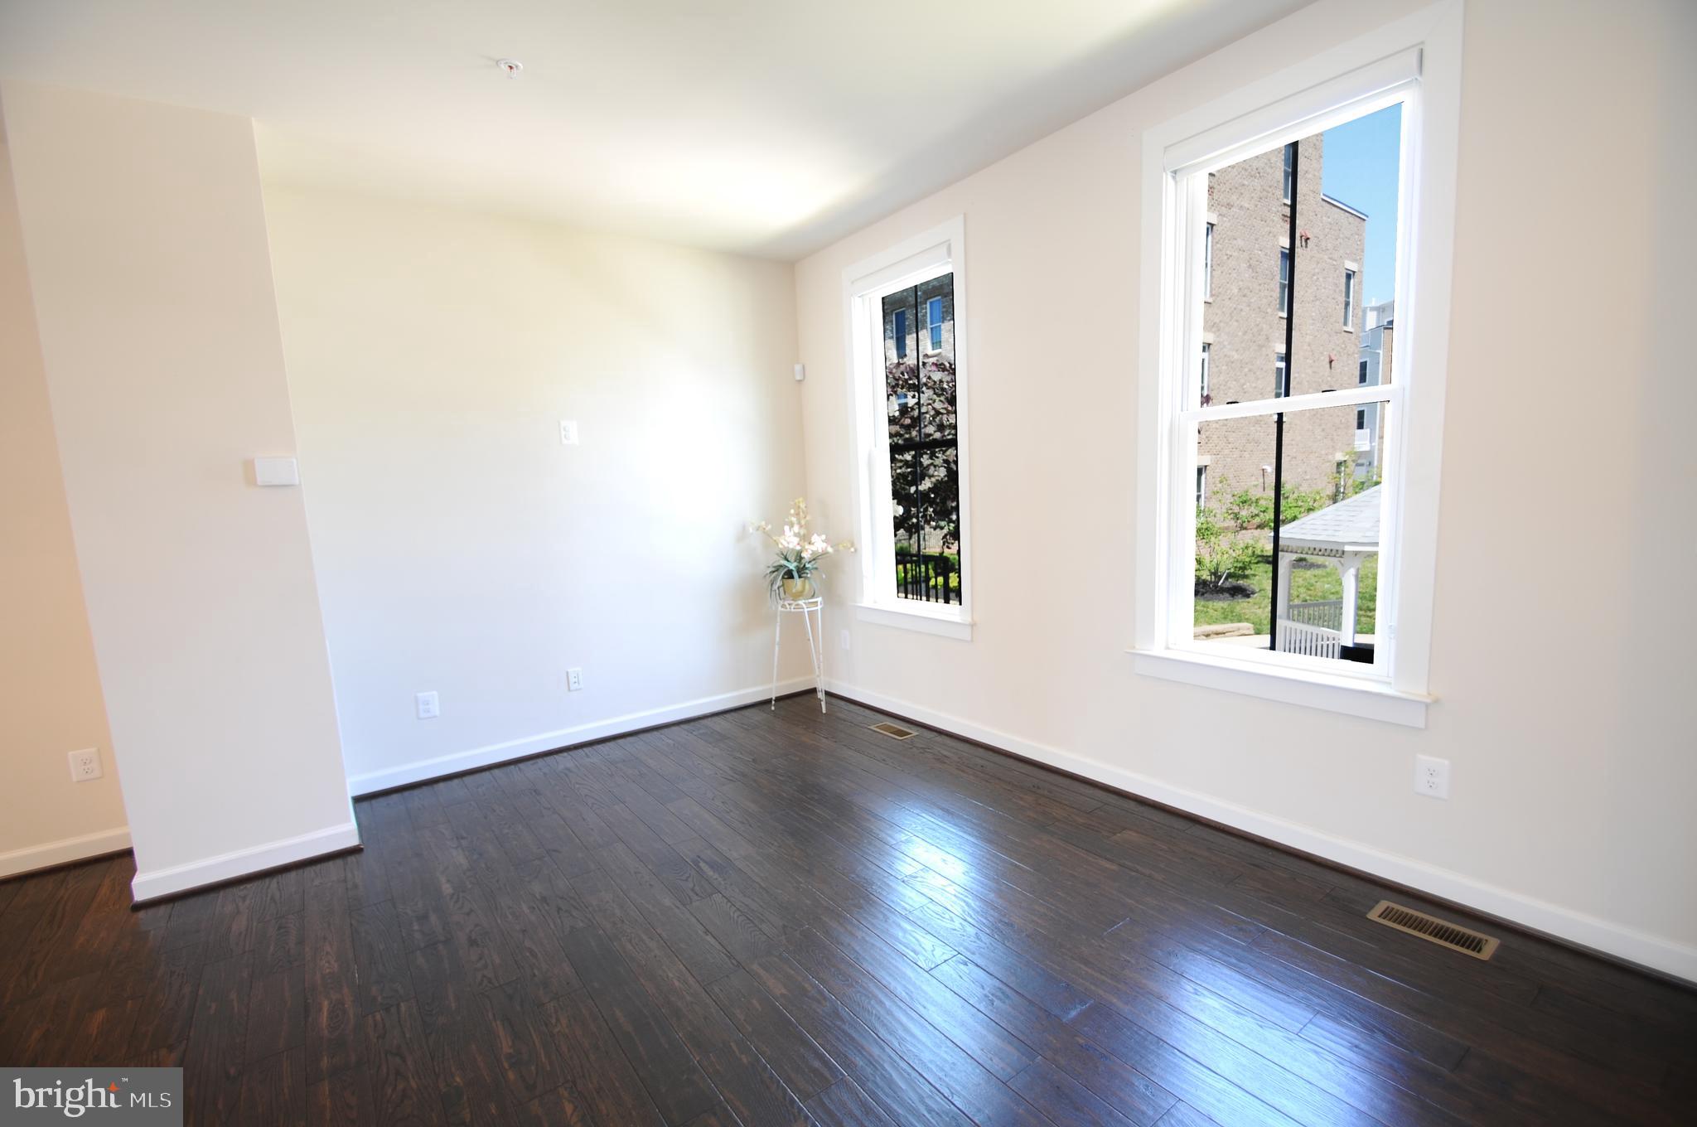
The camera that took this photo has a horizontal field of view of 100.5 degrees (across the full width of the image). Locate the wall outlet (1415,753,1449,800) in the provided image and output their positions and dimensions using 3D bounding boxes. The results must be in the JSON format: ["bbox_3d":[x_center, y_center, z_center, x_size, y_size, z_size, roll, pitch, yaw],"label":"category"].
[{"bbox_3d":[1.788,0.655,2.165,0.010,0.119,0.076,-8,8,-38],"label":"wall outlet"}]

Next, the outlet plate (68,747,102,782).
[{"bbox_3d":[-3.050,0.808,2.825,0.078,0.121,0.010,-7,8,-34],"label":"outlet plate"}]

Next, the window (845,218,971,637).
[{"bbox_3d":[0.315,-0.648,3.837,0.100,2.054,0.945,-8,8,-38],"label":"window"}]

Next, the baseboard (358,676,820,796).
[{"bbox_3d":[-1.286,0.922,4.008,2.614,0.092,0.020,-7,8,-34],"label":"baseboard"}]

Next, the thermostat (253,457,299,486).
[{"bbox_3d":[-2.115,-0.339,2.619,0.120,0.100,0.028,-7,8,-33],"label":"thermostat"}]

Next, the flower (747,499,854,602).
[{"bbox_3d":[-0.290,-0.078,4.278,0.630,0.630,0.480,-3,7,-4],"label":"flower"}]

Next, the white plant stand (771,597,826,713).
[{"bbox_3d":[-0.280,0.553,4.348,0.330,0.680,0.310,-3,7,-4],"label":"white plant stand"}]

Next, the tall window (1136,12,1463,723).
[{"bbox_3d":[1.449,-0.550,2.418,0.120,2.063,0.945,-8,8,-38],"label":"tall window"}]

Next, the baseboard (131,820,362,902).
[{"bbox_3d":[-2.247,1.121,2.663,0.666,0.092,0.020,-7,8,-32],"label":"baseboard"}]

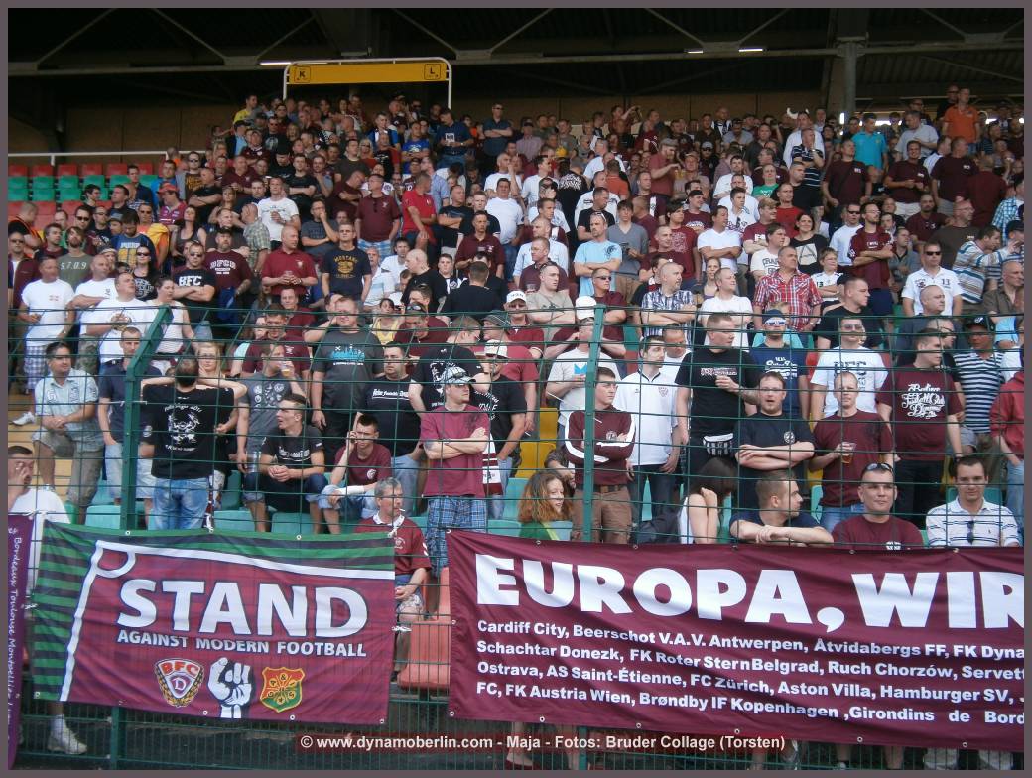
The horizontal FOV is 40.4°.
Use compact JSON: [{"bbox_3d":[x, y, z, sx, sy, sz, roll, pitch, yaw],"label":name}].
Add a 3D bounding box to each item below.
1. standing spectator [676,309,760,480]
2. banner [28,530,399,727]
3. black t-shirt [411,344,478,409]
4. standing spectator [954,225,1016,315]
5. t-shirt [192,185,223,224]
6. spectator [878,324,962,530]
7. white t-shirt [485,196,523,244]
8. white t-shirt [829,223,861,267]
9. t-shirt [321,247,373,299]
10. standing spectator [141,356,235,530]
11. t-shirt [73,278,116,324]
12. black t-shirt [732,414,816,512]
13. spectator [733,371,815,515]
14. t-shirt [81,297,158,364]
[{"bbox_3d":[1.350,0.412,9.541,0.600,1.880,0.380,1,-4,6],"label":"standing spectator"},{"bbox_3d":[-1.616,1.218,7.333,2.000,0.940,0.060,1,-4,11],"label":"banner"},{"bbox_3d":[-0.510,-0.004,10.100,0.520,0.670,0.330,0,-4,18],"label":"black t-shirt"},{"bbox_3d":[4.871,-0.862,14.634,0.680,1.700,0.550,2,-4,0],"label":"standing spectator"},{"bbox_3d":[-4.115,-2.445,18.750,0.500,0.620,0.300,0,-3,30],"label":"t-shirt"},{"bbox_3d":[2.686,0.492,9.335,0.570,1.780,0.350,1,-4,9],"label":"spectator"},{"bbox_3d":[-0.128,-1.882,15.800,0.470,0.560,0.290,1,-4,14],"label":"white t-shirt"},{"bbox_3d":[3.586,-1.490,14.900,0.500,0.580,0.290,1,-2,7],"label":"white t-shirt"},{"bbox_3d":[-1.807,-1.189,14.950,0.530,0.660,0.290,2,-2,-2],"label":"t-shirt"},{"bbox_3d":[-2.217,0.666,9.336,0.580,1.770,0.360,2,-4,-7],"label":"standing spectator"},{"bbox_3d":[-4.212,-0.792,14.075,0.500,0.640,0.290,3,-5,-19],"label":"t-shirt"},{"bbox_3d":[1.656,0.473,9.024,0.520,0.660,0.300,1,-5,7],"label":"black t-shirt"},{"bbox_3d":[1.606,0.759,8.737,0.550,1.740,0.380,0,-4,14],"label":"spectator"},{"bbox_3d":[-3.436,-0.487,12.177,0.600,0.640,0.380,4,-5,-27],"label":"t-shirt"}]

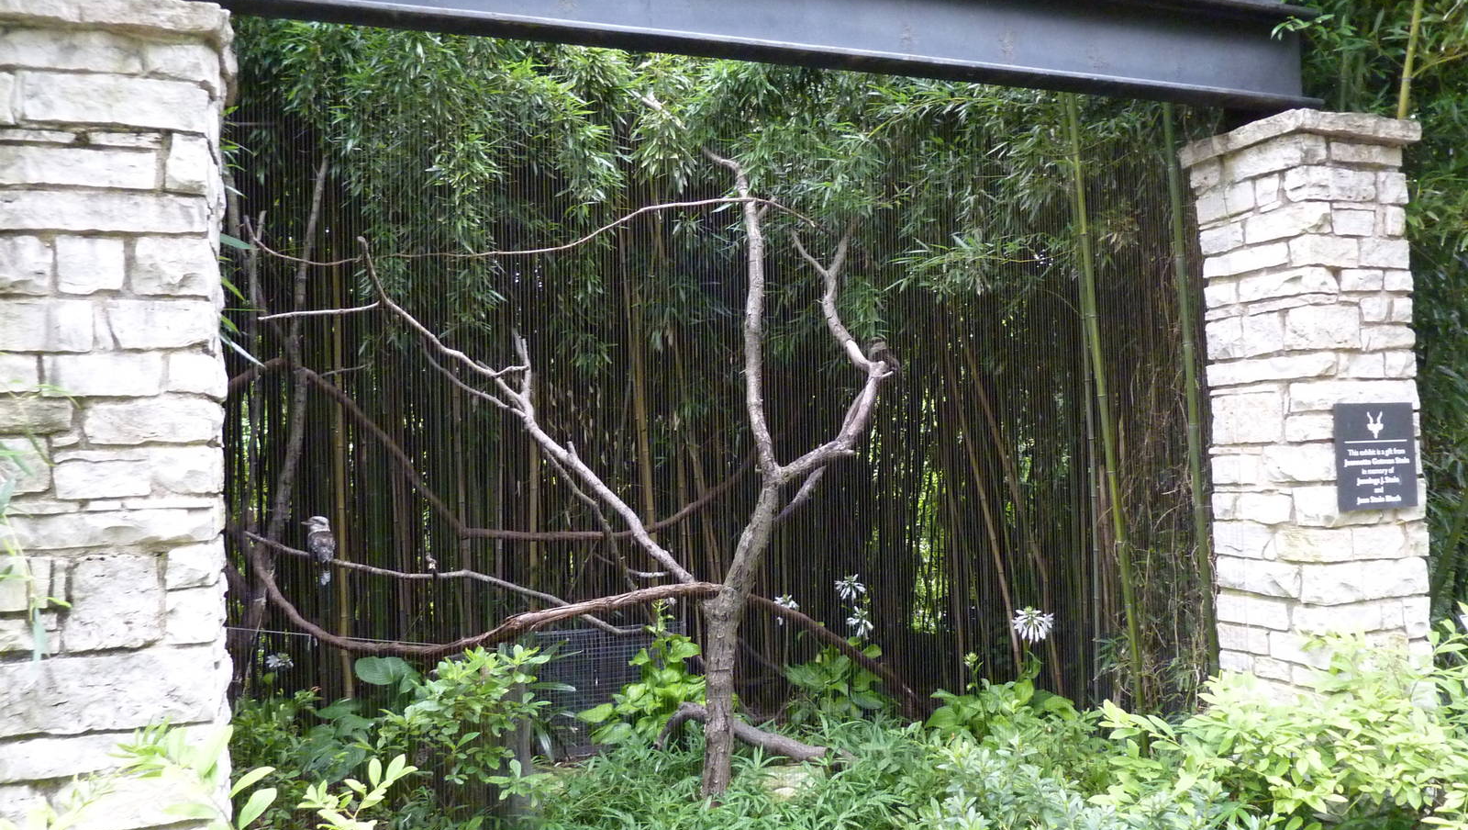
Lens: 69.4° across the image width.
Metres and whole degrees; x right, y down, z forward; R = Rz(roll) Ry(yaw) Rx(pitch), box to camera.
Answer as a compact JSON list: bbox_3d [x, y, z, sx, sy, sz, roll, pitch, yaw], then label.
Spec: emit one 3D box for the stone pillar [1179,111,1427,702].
[{"bbox_3d":[2.717,0.101,4.976,0.708,2.834,0.708,-1,-2,-19],"label":"stone pillar"}]

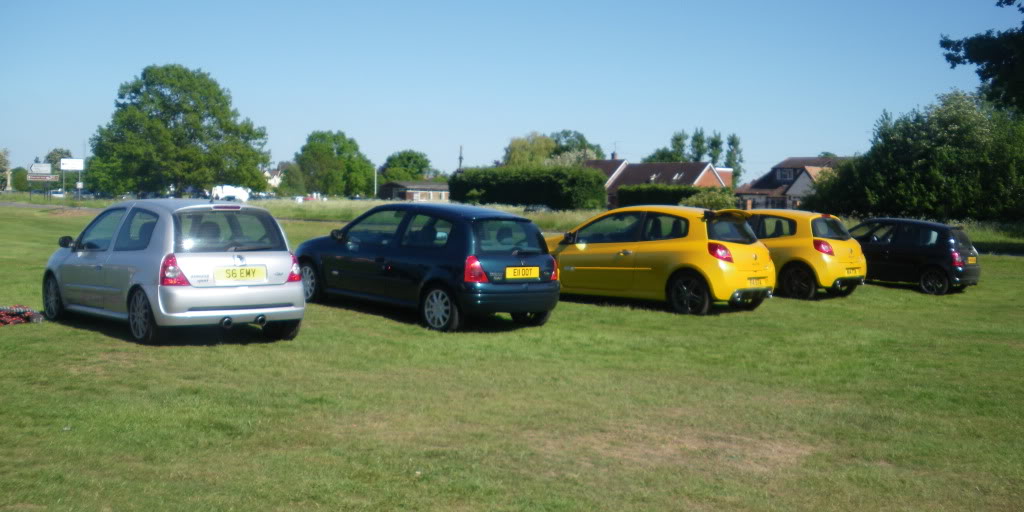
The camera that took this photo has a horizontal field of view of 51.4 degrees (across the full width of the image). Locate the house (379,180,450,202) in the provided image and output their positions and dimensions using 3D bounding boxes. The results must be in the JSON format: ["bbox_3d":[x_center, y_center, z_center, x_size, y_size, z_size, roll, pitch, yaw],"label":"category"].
[{"bbox_3d":[-10.927,-6.547,121.841,9.500,3.800,6.500,0,3,-25],"label":"house"}]

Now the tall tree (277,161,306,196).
[{"bbox_3d":[-36.172,-11.599,174.693,5.500,7.500,5.500,2,3,0],"label":"tall tree"}]

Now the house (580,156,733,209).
[{"bbox_3d":[15.285,-7.261,109.594,8.000,6.000,14.500,-2,5,-45],"label":"house"}]

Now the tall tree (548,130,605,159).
[{"bbox_3d":[9.216,-12.398,159.580,10.000,13.000,10.000,2,3,0],"label":"tall tree"}]

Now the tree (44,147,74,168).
[{"bbox_3d":[-89.725,-16.749,210.260,6.210,9.310,6.210,1,3,0],"label":"tree"}]

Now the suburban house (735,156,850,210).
[{"bbox_3d":[23.217,-5.102,87.827,11.000,6.000,8.500,2,3,12],"label":"suburban house"}]

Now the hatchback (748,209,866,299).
[{"bbox_3d":[4.390,-0.101,19.406,1.790,1.480,4.000,-2,5,-44],"label":"hatchback"}]

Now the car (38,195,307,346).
[{"bbox_3d":[-3.790,0.075,11.560,1.680,1.420,3.800,-1,4,-41],"label":"car"}]

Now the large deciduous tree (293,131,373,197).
[{"bbox_3d":[-27.929,-13.871,165.312,12.400,11.170,11.160,1,3,0],"label":"large deciduous tree"}]

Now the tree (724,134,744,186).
[{"bbox_3d":[31.260,-10.873,149.612,2.900,12.100,2.900,2,3,0],"label":"tree"}]

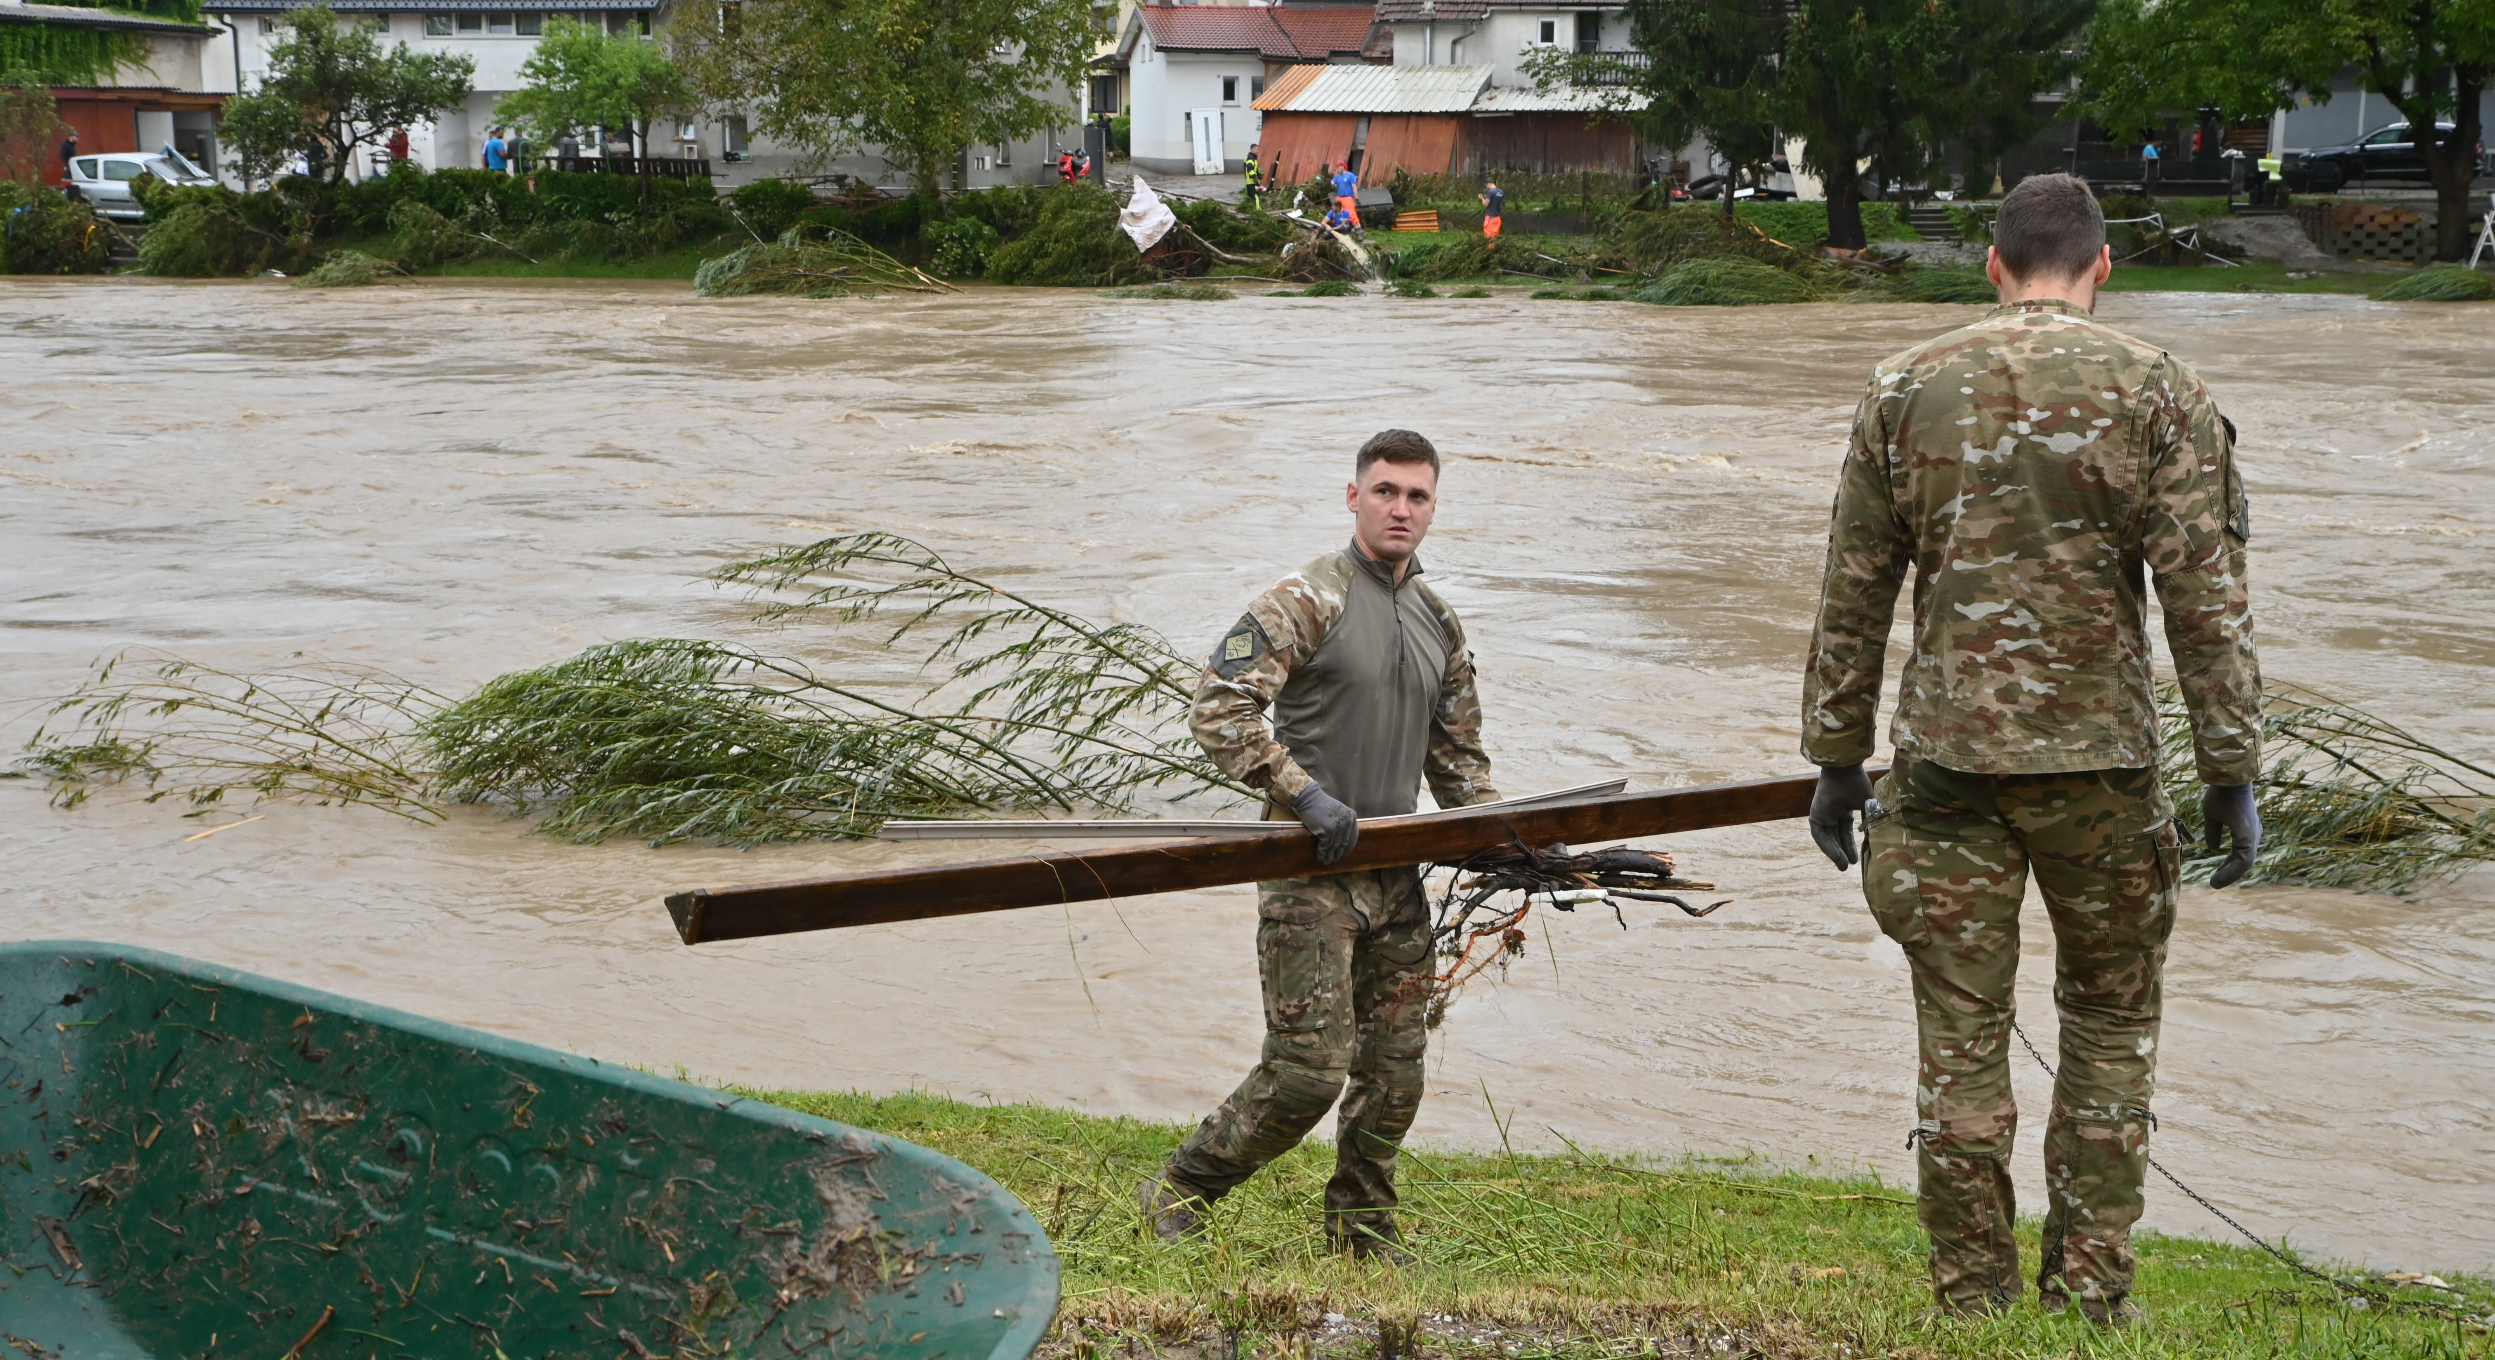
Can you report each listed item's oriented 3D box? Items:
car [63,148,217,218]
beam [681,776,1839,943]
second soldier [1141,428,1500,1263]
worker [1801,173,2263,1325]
[{"bbox_3d":[-25.900,-11.580,65.013,3.600,1.540,1.660,3,12,14],"label":"car"},{"bbox_3d":[0.253,0.314,5.372,2.920,0.085,0.060,-3,12,-35],"label":"beam"},{"bbox_3d":[0.155,0.360,5.618,0.620,1.740,0.580,-11,16,-41],"label":"second soldier"},{"bbox_3d":[1.200,0.129,4.301,0.670,1.800,0.400,3,12,14],"label":"worker"}]

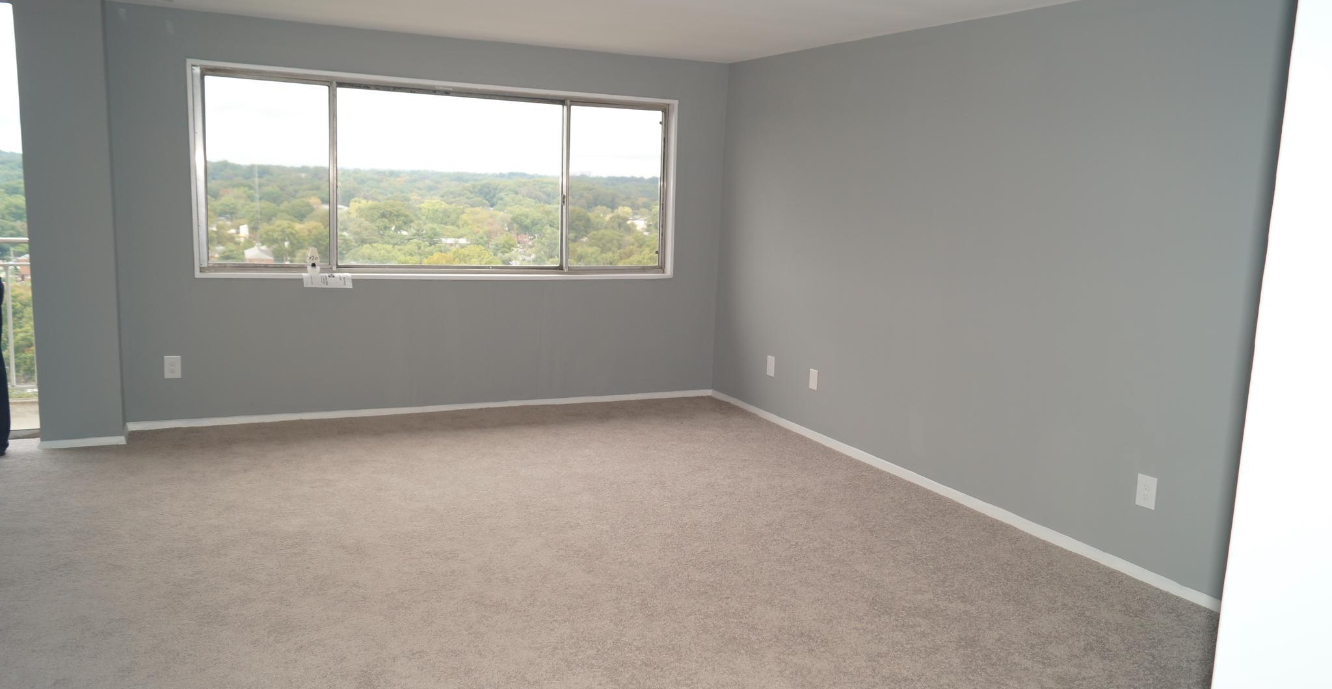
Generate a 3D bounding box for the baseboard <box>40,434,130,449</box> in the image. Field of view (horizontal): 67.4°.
[{"bbox_3d":[-3.212,0.544,5.496,0.420,0.046,0.014,-2,10,-26],"label":"baseboard"}]

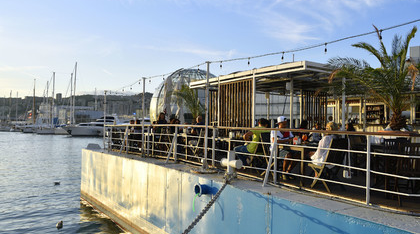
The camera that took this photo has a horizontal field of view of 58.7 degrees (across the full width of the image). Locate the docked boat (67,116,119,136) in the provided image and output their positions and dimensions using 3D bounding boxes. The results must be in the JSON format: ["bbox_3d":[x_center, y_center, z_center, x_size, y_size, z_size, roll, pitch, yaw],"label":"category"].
[{"bbox_3d":[-29.800,2.300,101.000,19.500,6.000,5.200,0,-1,-17],"label":"docked boat"}]

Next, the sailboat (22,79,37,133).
[{"bbox_3d":[-66.800,-4.000,138.000,3.800,19.300,12.000,0,-1,9],"label":"sailboat"}]

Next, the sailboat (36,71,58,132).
[{"bbox_3d":[-51.700,-4.300,119.000,4.100,19.600,12.500,0,-1,9],"label":"sailboat"}]

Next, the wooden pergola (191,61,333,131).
[{"bbox_3d":[3.150,0.000,14.800,5.300,3.000,6.800,1,-1,-32],"label":"wooden pergola"}]

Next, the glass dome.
[{"bbox_3d":[-4.300,-3.300,90.000,20.000,16.500,20.000,0,-1,0],"label":"glass dome"}]

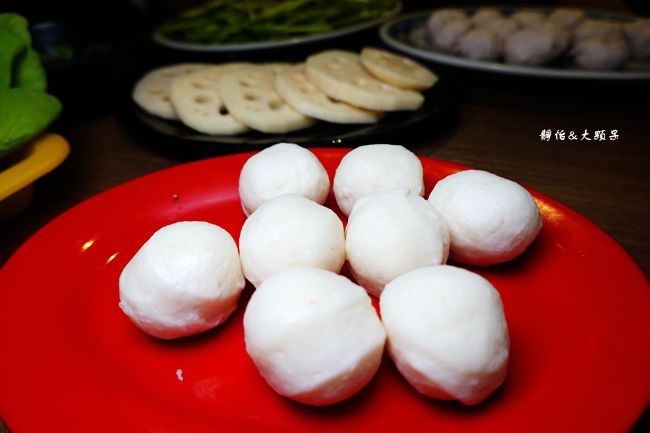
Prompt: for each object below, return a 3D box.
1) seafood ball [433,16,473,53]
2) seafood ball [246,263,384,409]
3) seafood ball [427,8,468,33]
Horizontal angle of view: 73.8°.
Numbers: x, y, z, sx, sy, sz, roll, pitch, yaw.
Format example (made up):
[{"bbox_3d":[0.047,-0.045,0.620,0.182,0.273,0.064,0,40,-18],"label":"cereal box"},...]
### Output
[{"bbox_3d":[0.122,-0.174,0.415,0.037,0.033,0.037,0,37,0],"label":"seafood ball"},{"bbox_3d":[-0.003,0.035,0.130,0.042,0.038,0.042,0,38,0],"label":"seafood ball"},{"bbox_3d":[0.125,-0.197,0.445,0.038,0.033,0.038,0,37,0],"label":"seafood ball"}]

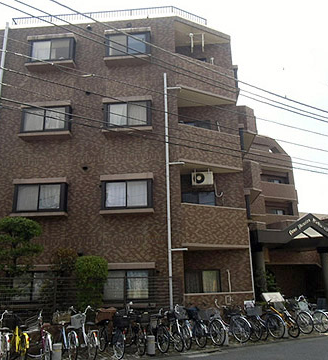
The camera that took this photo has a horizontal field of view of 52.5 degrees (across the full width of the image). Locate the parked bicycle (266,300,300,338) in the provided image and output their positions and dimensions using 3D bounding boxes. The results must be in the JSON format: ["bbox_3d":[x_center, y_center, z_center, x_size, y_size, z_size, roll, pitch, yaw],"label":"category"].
[{"bbox_3d":[3.509,4.123,10.009,0.570,1.020,1.600,7,-17,-28],"label":"parked bicycle"}]

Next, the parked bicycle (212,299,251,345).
[{"bbox_3d":[1.854,3.987,9.526,0.570,1.070,1.750,6,-17,-27],"label":"parked bicycle"}]

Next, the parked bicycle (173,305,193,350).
[{"bbox_3d":[0.217,3.814,8.733,0.570,1.070,1.700,6,-17,-25],"label":"parked bicycle"}]

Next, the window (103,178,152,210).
[{"bbox_3d":[-1.227,0.489,11.348,1.672,0.985,0.250,-2,-15,4],"label":"window"}]

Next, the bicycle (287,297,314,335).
[{"bbox_3d":[4.150,4.318,10.739,0.570,1.050,1.750,5,-16,-21],"label":"bicycle"}]

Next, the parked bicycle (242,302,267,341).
[{"bbox_3d":[2.330,4.036,9.711,0.570,1.050,1.750,6,-17,-26],"label":"parked bicycle"}]

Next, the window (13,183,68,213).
[{"bbox_3d":[-4.274,0.652,11.550,1.775,1.002,0.250,-2,-15,4],"label":"window"}]

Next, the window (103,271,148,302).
[{"bbox_3d":[-1.175,3.344,10.583,1.591,0.931,0.250,-2,-15,4],"label":"window"}]

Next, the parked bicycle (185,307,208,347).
[{"bbox_3d":[0.739,3.907,9.090,0.570,1.050,1.750,5,-16,-23],"label":"parked bicycle"}]

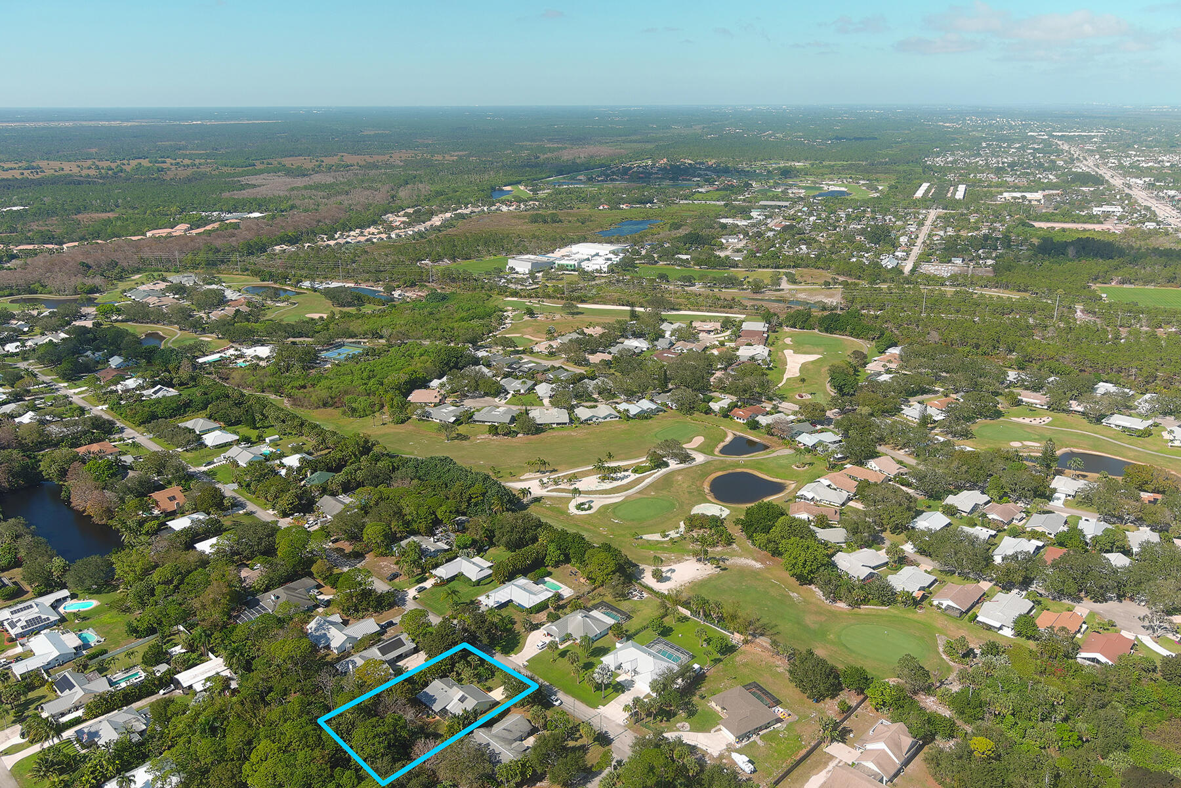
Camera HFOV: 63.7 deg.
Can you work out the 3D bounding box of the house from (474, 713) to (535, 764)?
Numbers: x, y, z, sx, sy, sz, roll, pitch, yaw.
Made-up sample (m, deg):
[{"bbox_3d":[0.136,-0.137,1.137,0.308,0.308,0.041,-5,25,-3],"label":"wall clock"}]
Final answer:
[{"bbox_3d":[-24.030,104.970,287.580,23.750,4.950,20.780,16,24,42],"label":"house"}]

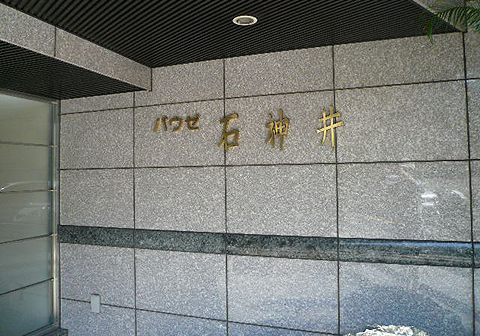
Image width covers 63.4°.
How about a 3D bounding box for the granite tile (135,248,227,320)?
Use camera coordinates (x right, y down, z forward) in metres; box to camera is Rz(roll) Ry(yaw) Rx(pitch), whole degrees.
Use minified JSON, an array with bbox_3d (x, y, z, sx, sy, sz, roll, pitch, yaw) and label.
[{"bbox_3d":[-0.468,0.891,3.029,0.794,0.492,0.025,-1,-1,20],"label":"granite tile"}]

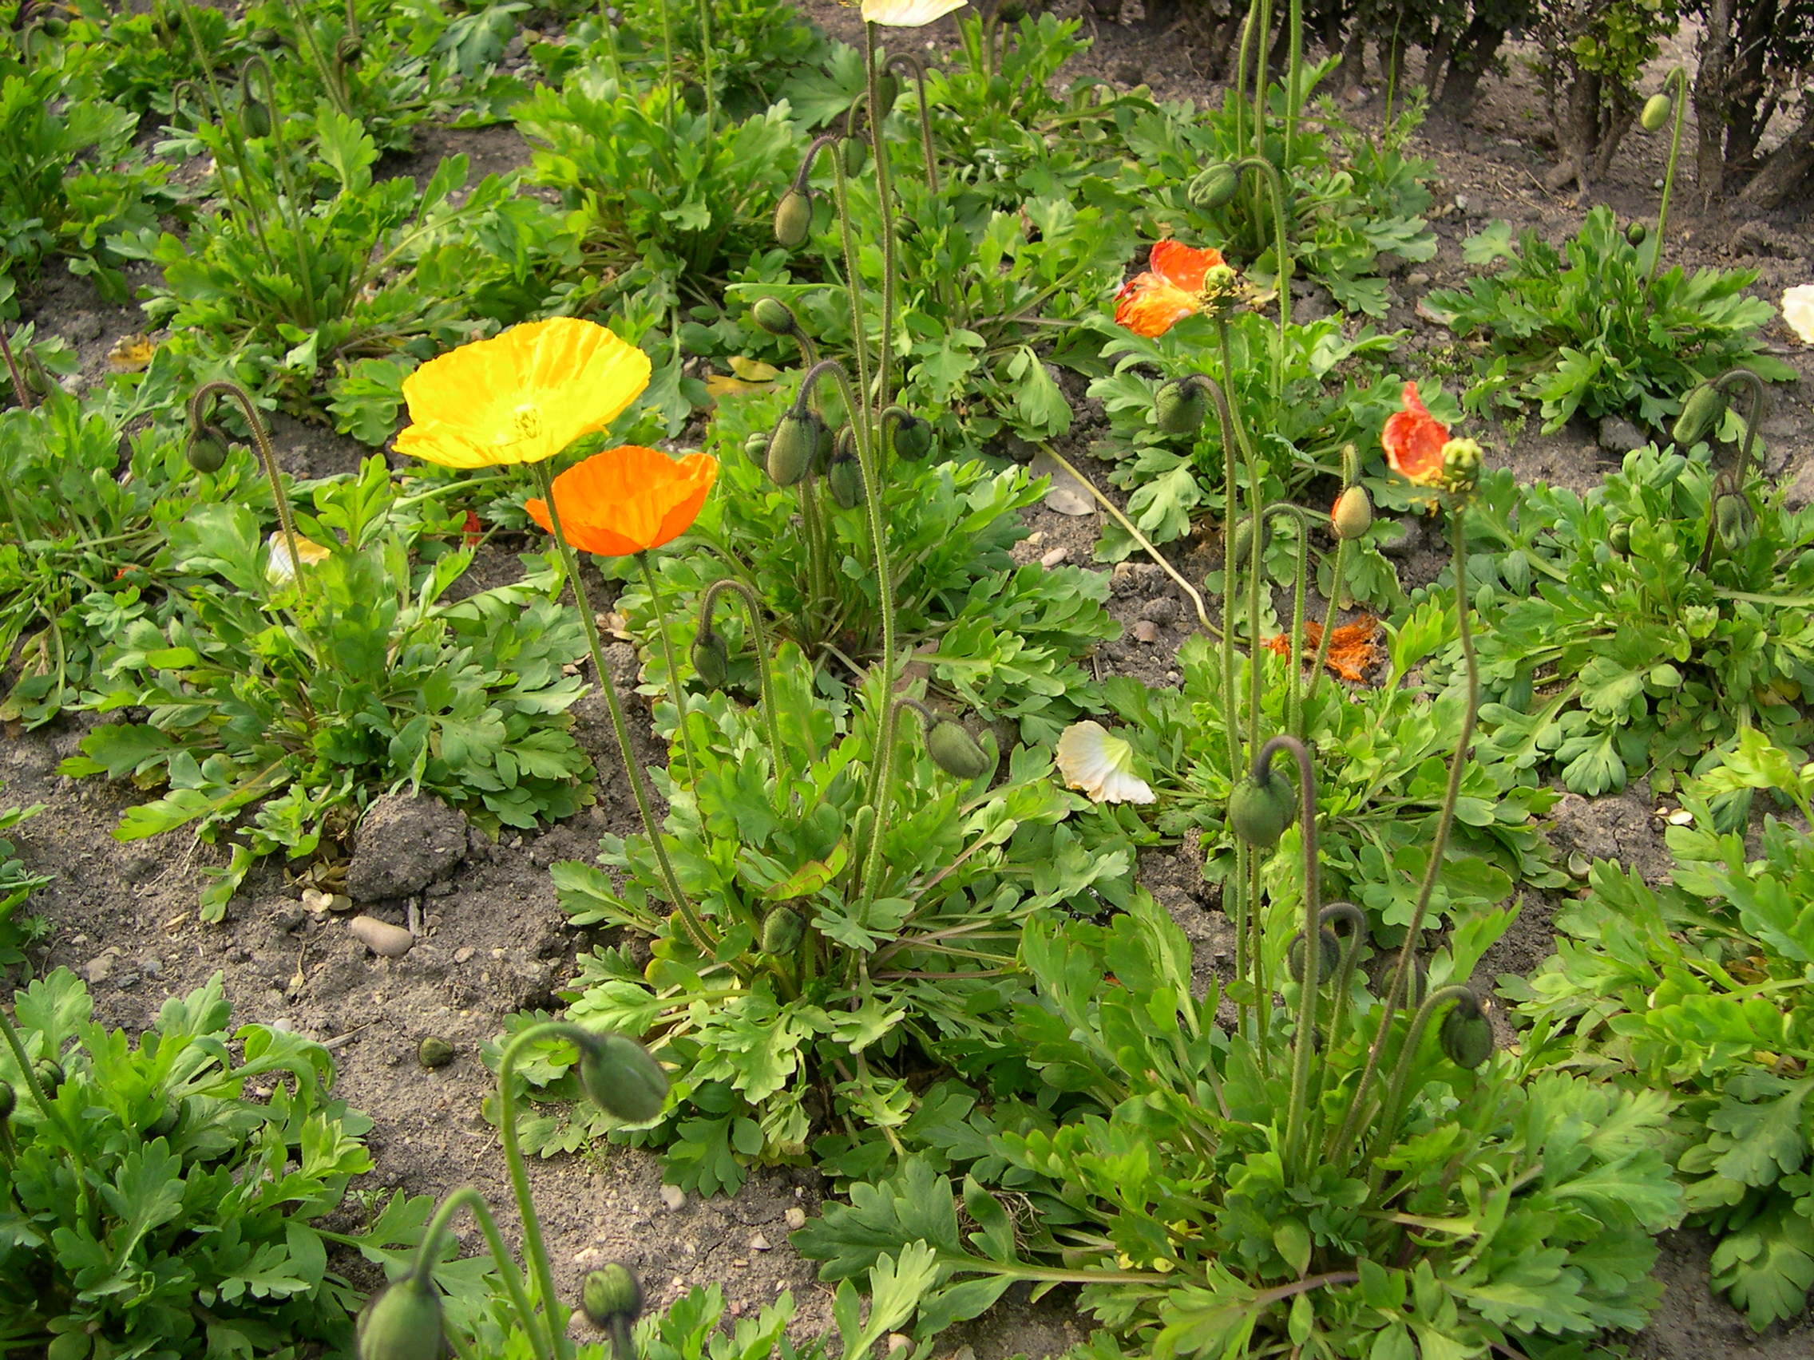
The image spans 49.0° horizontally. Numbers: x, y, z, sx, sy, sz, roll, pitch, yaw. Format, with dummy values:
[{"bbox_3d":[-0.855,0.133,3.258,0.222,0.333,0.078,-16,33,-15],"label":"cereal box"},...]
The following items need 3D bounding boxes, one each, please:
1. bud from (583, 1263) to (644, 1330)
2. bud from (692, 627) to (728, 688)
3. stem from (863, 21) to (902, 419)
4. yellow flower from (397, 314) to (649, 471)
[{"bbox_3d":[-0.084,0.176,0.568,0.017,0.021,0.017,0,32,0],"label":"bud"},{"bbox_3d":[-0.096,-0.011,0.969,0.017,0.030,0.017,0,32,0],"label":"bud"},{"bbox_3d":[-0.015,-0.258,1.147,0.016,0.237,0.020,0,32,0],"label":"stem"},{"bbox_3d":[-0.134,-0.100,0.696,0.089,0.033,0.084,-5,38,3],"label":"yellow flower"}]

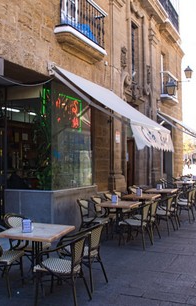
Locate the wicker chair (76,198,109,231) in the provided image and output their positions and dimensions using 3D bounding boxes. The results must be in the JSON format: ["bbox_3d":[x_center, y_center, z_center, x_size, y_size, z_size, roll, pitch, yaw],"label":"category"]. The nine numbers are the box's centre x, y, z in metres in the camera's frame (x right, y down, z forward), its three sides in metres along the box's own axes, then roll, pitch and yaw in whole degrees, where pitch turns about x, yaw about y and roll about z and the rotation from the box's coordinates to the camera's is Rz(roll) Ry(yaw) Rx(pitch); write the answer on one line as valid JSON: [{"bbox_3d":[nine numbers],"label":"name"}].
[{"bbox_3d":[-0.030,1.329,6.600,0.570,0.830,0.550,-1,-1,26],"label":"wicker chair"}]

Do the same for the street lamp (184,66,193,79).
[{"bbox_3d":[4.346,-3.853,16.500,0.370,0.600,0.370,-1,-1,26],"label":"street lamp"}]

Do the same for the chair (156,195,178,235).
[{"bbox_3d":[1.406,1.341,7.637,0.570,0.830,0.550,-1,-1,29],"label":"chair"}]

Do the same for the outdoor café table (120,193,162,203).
[{"bbox_3d":[1.146,1.487,8.937,0.780,0.750,0.780,-1,-2,25],"label":"outdoor café table"}]

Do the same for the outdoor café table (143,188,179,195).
[{"bbox_3d":[1.947,1.515,10.466,0.780,0.750,0.780,-1,-2,25],"label":"outdoor café table"}]

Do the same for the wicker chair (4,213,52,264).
[{"bbox_3d":[-0.960,1.308,4.850,0.570,0.830,0.550,-1,-1,33],"label":"wicker chair"}]

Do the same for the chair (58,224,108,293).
[{"bbox_3d":[-0.220,1.344,4.629,0.580,0.860,0.560,-1,-2,26],"label":"chair"}]

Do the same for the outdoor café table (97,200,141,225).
[{"bbox_3d":[0.471,1.458,7.417,0.780,0.750,0.780,-1,-2,24],"label":"outdoor café table"}]

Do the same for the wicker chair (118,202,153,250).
[{"bbox_3d":[0.686,1.327,6.497,0.570,0.830,0.550,-1,-1,29],"label":"wicker chair"}]

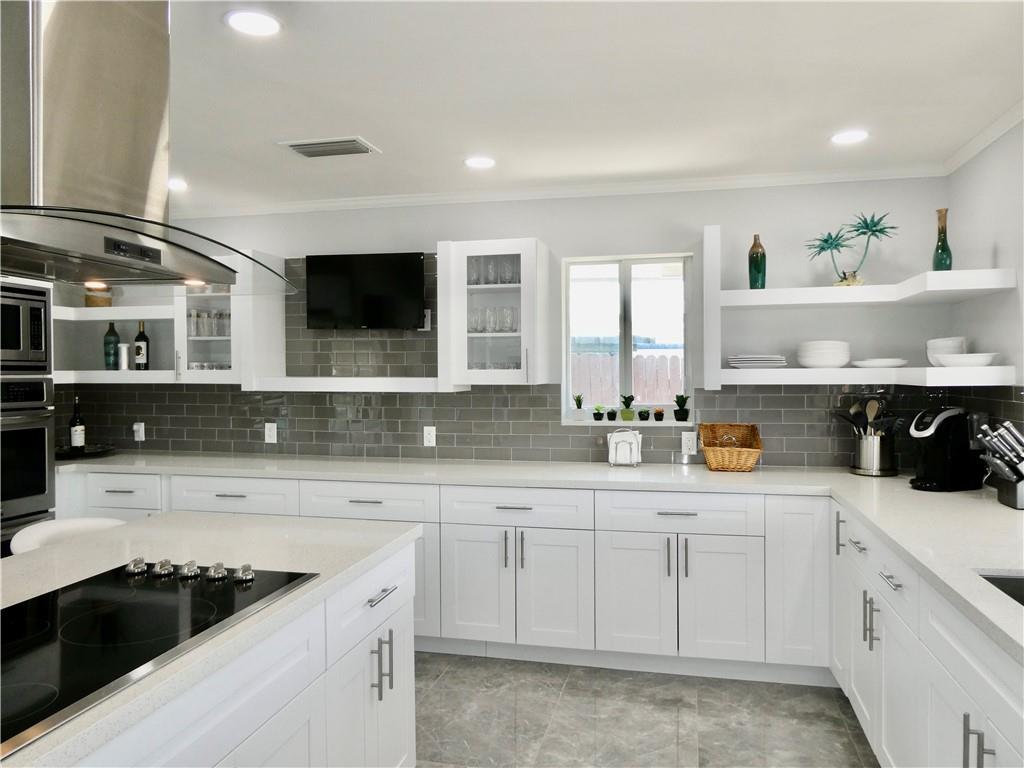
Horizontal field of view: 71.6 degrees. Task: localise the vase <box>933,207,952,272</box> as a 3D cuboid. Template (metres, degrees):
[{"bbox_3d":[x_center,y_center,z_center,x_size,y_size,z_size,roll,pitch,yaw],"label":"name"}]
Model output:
[{"bbox_3d":[1.917,-0.626,3.160,0.078,0.300,0.078,0,1,13],"label":"vase"}]

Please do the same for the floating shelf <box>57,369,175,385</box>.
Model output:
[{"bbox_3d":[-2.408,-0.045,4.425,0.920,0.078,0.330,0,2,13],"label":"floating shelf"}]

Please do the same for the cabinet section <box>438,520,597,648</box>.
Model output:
[{"bbox_3d":[0.084,0.964,3.707,0.762,0.566,0.570,0,1,13],"label":"cabinet section"}]

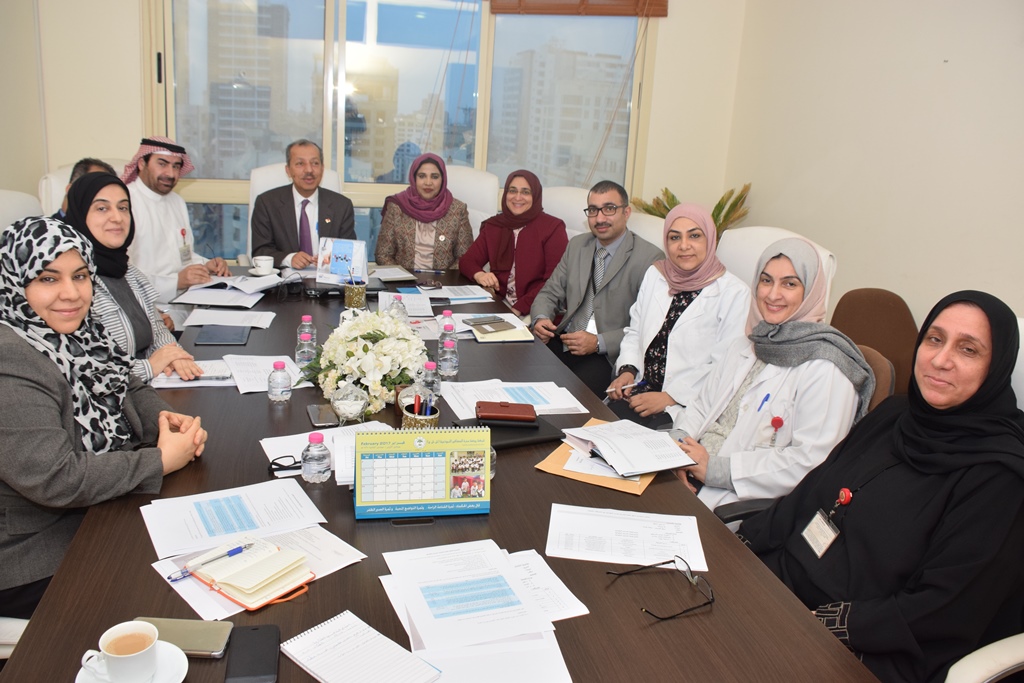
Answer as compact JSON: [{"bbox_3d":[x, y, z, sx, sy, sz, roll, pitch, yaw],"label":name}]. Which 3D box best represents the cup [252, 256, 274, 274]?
[{"bbox_3d":[-1.178,-0.357,3.636,0.092,0.073,0.108,14,19,33],"label":"cup"}]

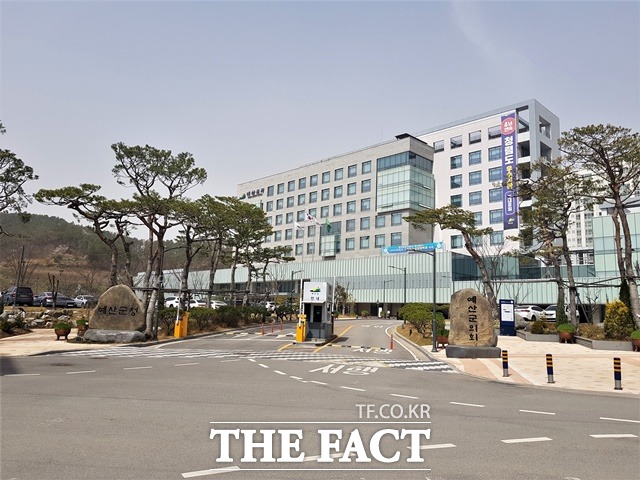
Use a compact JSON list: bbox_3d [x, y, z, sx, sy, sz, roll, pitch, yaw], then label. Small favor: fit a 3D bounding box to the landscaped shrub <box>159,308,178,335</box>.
[{"bbox_3d":[-9.392,5.065,29.800,1.200,1.600,1.200,2,-8,0],"label":"landscaped shrub"}]

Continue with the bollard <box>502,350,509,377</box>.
[{"bbox_3d":[5.471,3.663,14.200,0.150,0.770,0.150,2,-8,0],"label":"bollard"}]

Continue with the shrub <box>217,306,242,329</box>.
[{"bbox_3d":[-6.401,5.460,34.000,1.750,1.500,1.650,4,-10,-10],"label":"shrub"}]

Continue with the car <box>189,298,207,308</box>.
[{"bbox_3d":[-14.562,7.631,56.000,4.750,1.470,1.850,-6,-12,43],"label":"car"}]

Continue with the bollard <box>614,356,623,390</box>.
[{"bbox_3d":[7.762,3.477,12.500,0.165,0.810,0.165,-4,-11,31],"label":"bollard"}]

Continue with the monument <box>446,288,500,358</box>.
[{"bbox_3d":[6.163,3.353,19.300,2.000,2.680,1.050,1,-9,6],"label":"monument"}]

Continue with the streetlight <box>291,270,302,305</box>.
[{"bbox_3d":[-2.224,5.282,45.500,1.050,4.700,0.200,1,-8,5],"label":"streetlight"}]

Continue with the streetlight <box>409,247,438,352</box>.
[{"bbox_3d":[4.500,2.621,21.000,1.250,4.520,0.300,2,-9,0],"label":"streetlight"}]

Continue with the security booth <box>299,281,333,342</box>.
[{"bbox_3d":[-0.085,4.078,27.300,1.350,3.100,1.950,1,-10,10],"label":"security booth"}]

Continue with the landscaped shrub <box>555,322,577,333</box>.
[{"bbox_3d":[11.794,4.220,23.000,0.860,0.500,0.860,-3,-11,27],"label":"landscaped shrub"}]

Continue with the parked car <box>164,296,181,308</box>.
[{"bbox_3d":[-19.353,8.283,63.500,4.500,1.620,1.840,-7,-13,44],"label":"parked car"}]

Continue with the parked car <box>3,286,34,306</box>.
[{"bbox_3d":[-29.557,5.534,47.000,4.850,1.800,1.900,-7,-12,44],"label":"parked car"}]

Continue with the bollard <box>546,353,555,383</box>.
[{"bbox_3d":[6.431,3.596,13.400,0.170,0.790,0.170,2,-9,0],"label":"bollard"}]

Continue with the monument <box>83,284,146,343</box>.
[{"bbox_3d":[-10.763,3.864,25.200,2.800,2.900,1.250,2,-8,-5],"label":"monument"}]

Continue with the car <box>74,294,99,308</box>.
[{"bbox_3d":[-26.716,7.071,55.000,1.830,1.470,4.600,11,-13,-43],"label":"car"}]

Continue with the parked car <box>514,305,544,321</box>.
[{"bbox_3d":[20.077,7.033,46.000,4.750,1.460,1.840,11,-13,-42],"label":"parked car"}]

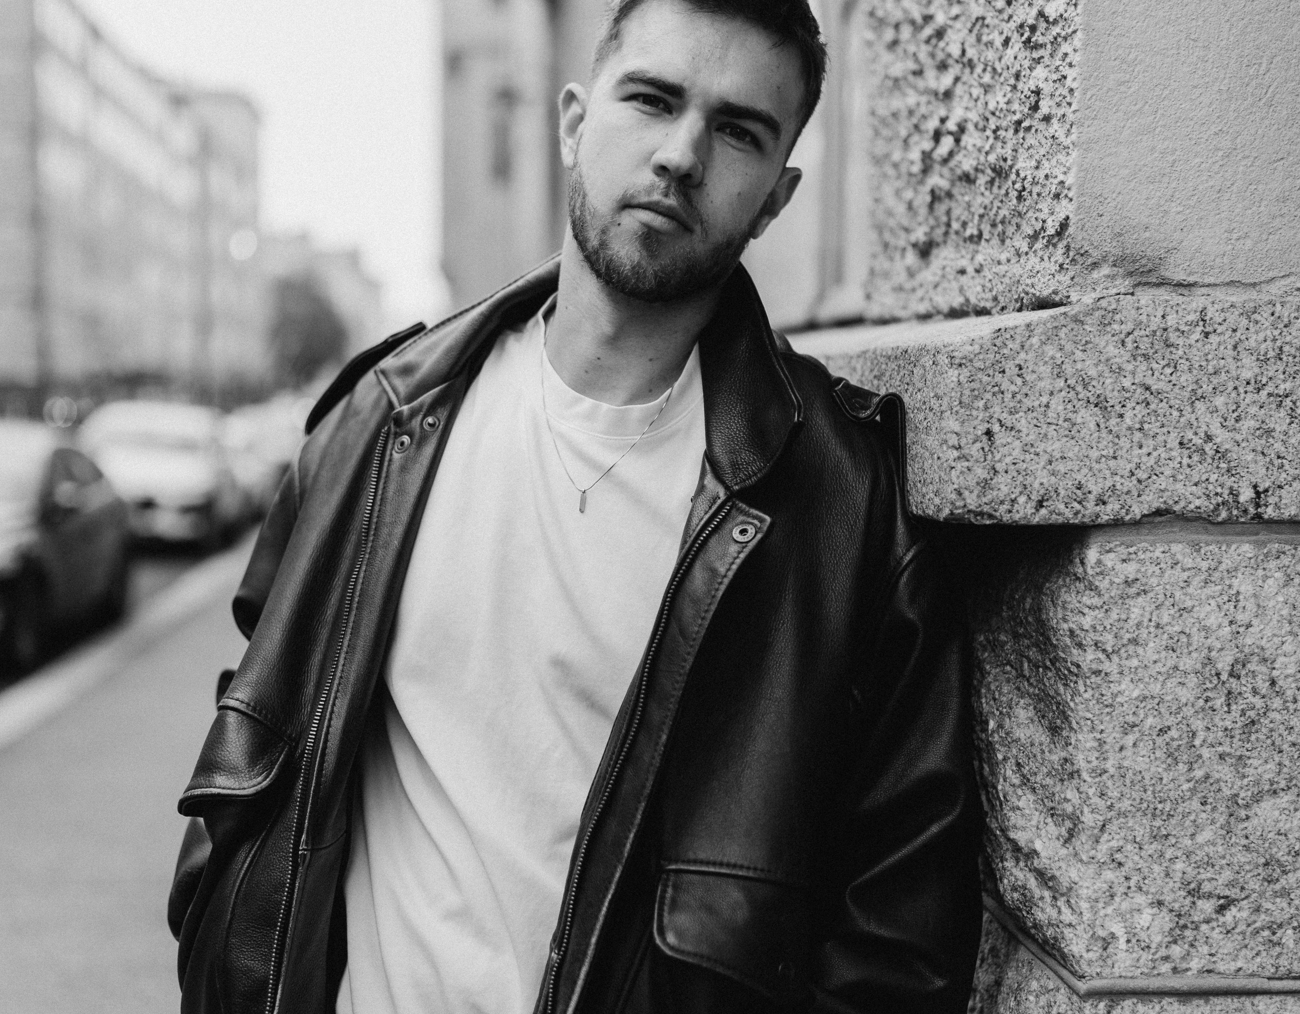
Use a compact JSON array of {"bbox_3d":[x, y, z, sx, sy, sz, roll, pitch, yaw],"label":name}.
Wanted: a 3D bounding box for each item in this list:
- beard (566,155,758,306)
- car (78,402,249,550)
[{"bbox_3d":[0.006,-0.188,1.325,0.137,0.092,0.100,20,-1,0],"label":"beard"},{"bbox_3d":[-5.074,-0.386,19.600,1.800,1.500,4.400,0,3,-7],"label":"car"}]

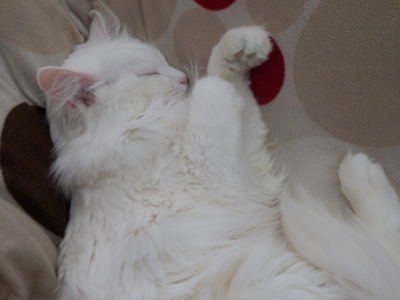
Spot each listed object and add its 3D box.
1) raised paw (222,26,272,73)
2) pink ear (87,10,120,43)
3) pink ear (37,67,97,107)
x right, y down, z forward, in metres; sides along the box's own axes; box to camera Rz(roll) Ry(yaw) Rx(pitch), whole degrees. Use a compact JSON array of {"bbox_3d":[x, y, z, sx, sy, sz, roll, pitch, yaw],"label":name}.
[{"bbox_3d":[0.052,-0.110,0.470,0.048,0.038,0.042,15,97,31],"label":"raised paw"},{"bbox_3d":[-0.113,-0.145,0.500,0.025,0.035,0.040,-13,80,-31],"label":"pink ear"},{"bbox_3d":[-0.144,-0.068,0.460,0.056,0.038,0.025,20,25,15],"label":"pink ear"}]

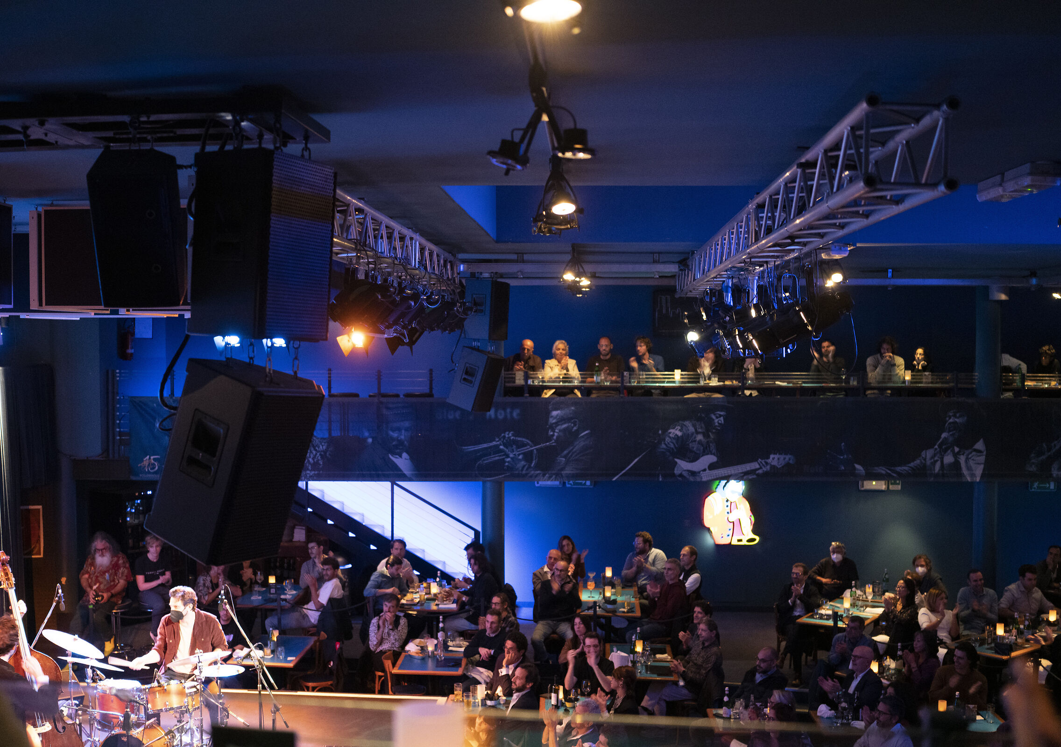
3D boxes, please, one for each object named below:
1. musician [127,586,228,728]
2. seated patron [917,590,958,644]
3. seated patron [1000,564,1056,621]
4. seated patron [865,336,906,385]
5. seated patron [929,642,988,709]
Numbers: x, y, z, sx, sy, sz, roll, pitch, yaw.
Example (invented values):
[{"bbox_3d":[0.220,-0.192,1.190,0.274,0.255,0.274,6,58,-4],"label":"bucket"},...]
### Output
[{"bbox_3d":[-2.599,2.237,9.207,0.660,1.320,0.820,1,2,25],"label":"musician"},{"bbox_3d":[4.055,2.723,12.001,0.520,1.230,0.780,-1,2,-30],"label":"seated patron"},{"bbox_3d":[5.664,2.831,14.173,0.620,1.270,0.780,0,1,-12],"label":"seated patron"},{"bbox_3d":[4.221,0.190,14.809,0.540,1.260,0.720,0,1,7],"label":"seated patron"},{"bbox_3d":[3.941,3.118,11.429,0.580,1.270,0.760,0,1,9],"label":"seated patron"}]

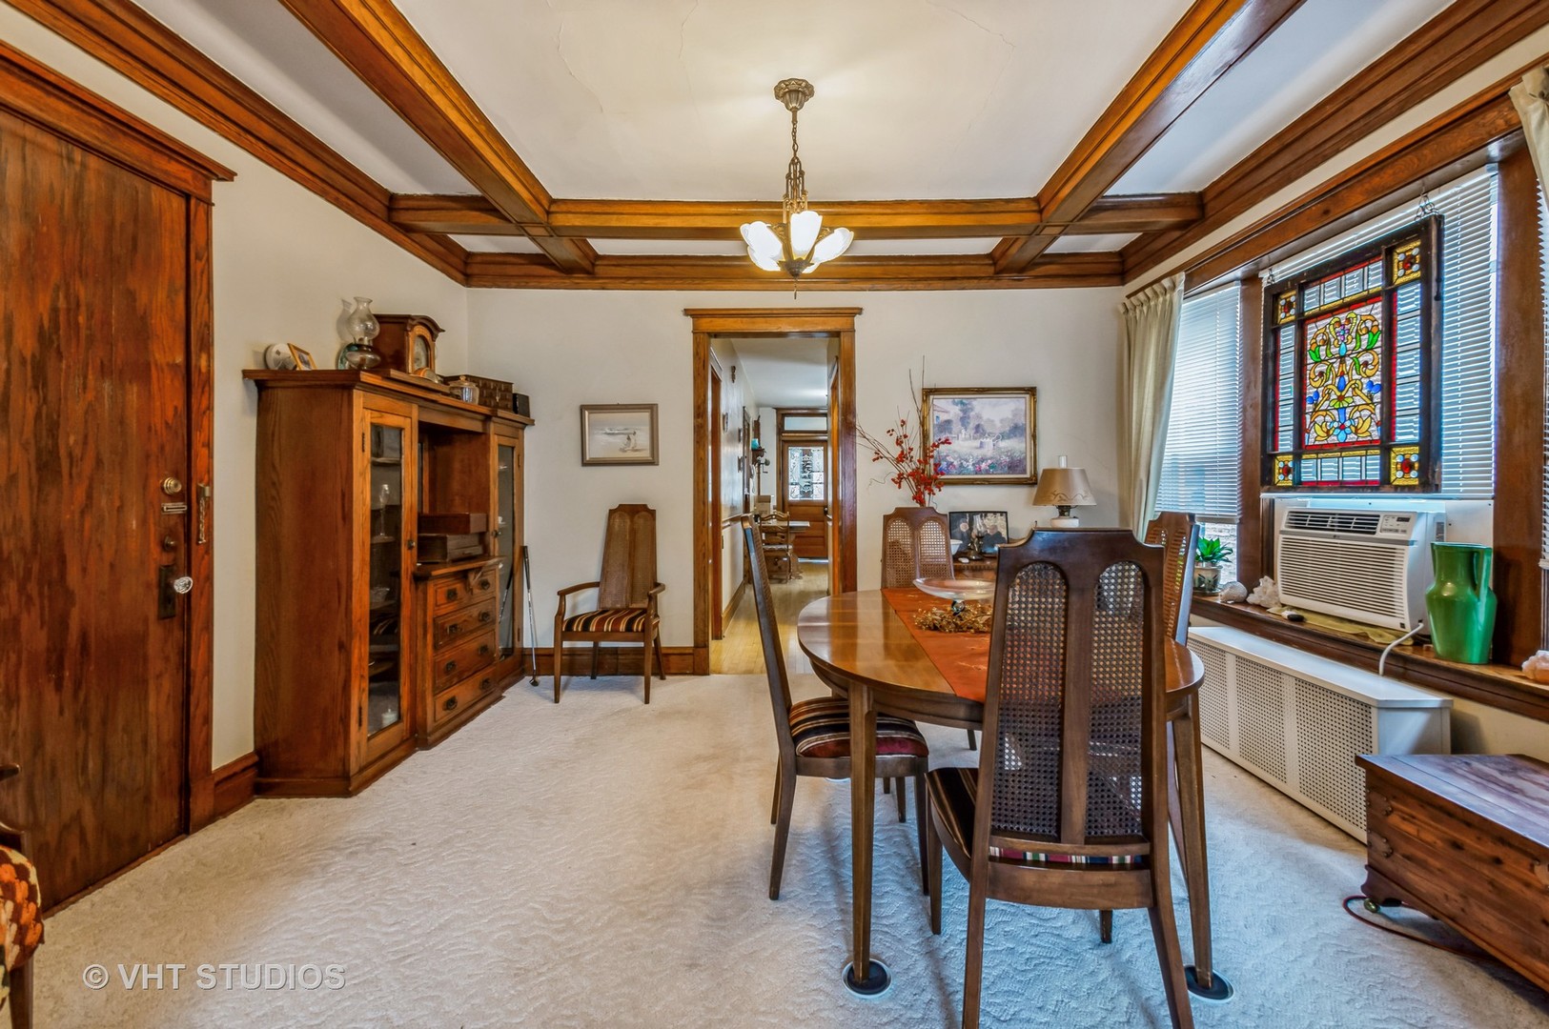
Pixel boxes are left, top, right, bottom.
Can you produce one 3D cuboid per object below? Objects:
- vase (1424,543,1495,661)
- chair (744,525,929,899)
[{"bbox_3d":[2.140,0.278,2.003,0.155,0.350,0.165,0,2,2],"label":"vase"},{"bbox_3d":[0.180,0.553,2.060,0.560,1.080,0.490,0,2,-2],"label":"chair"}]

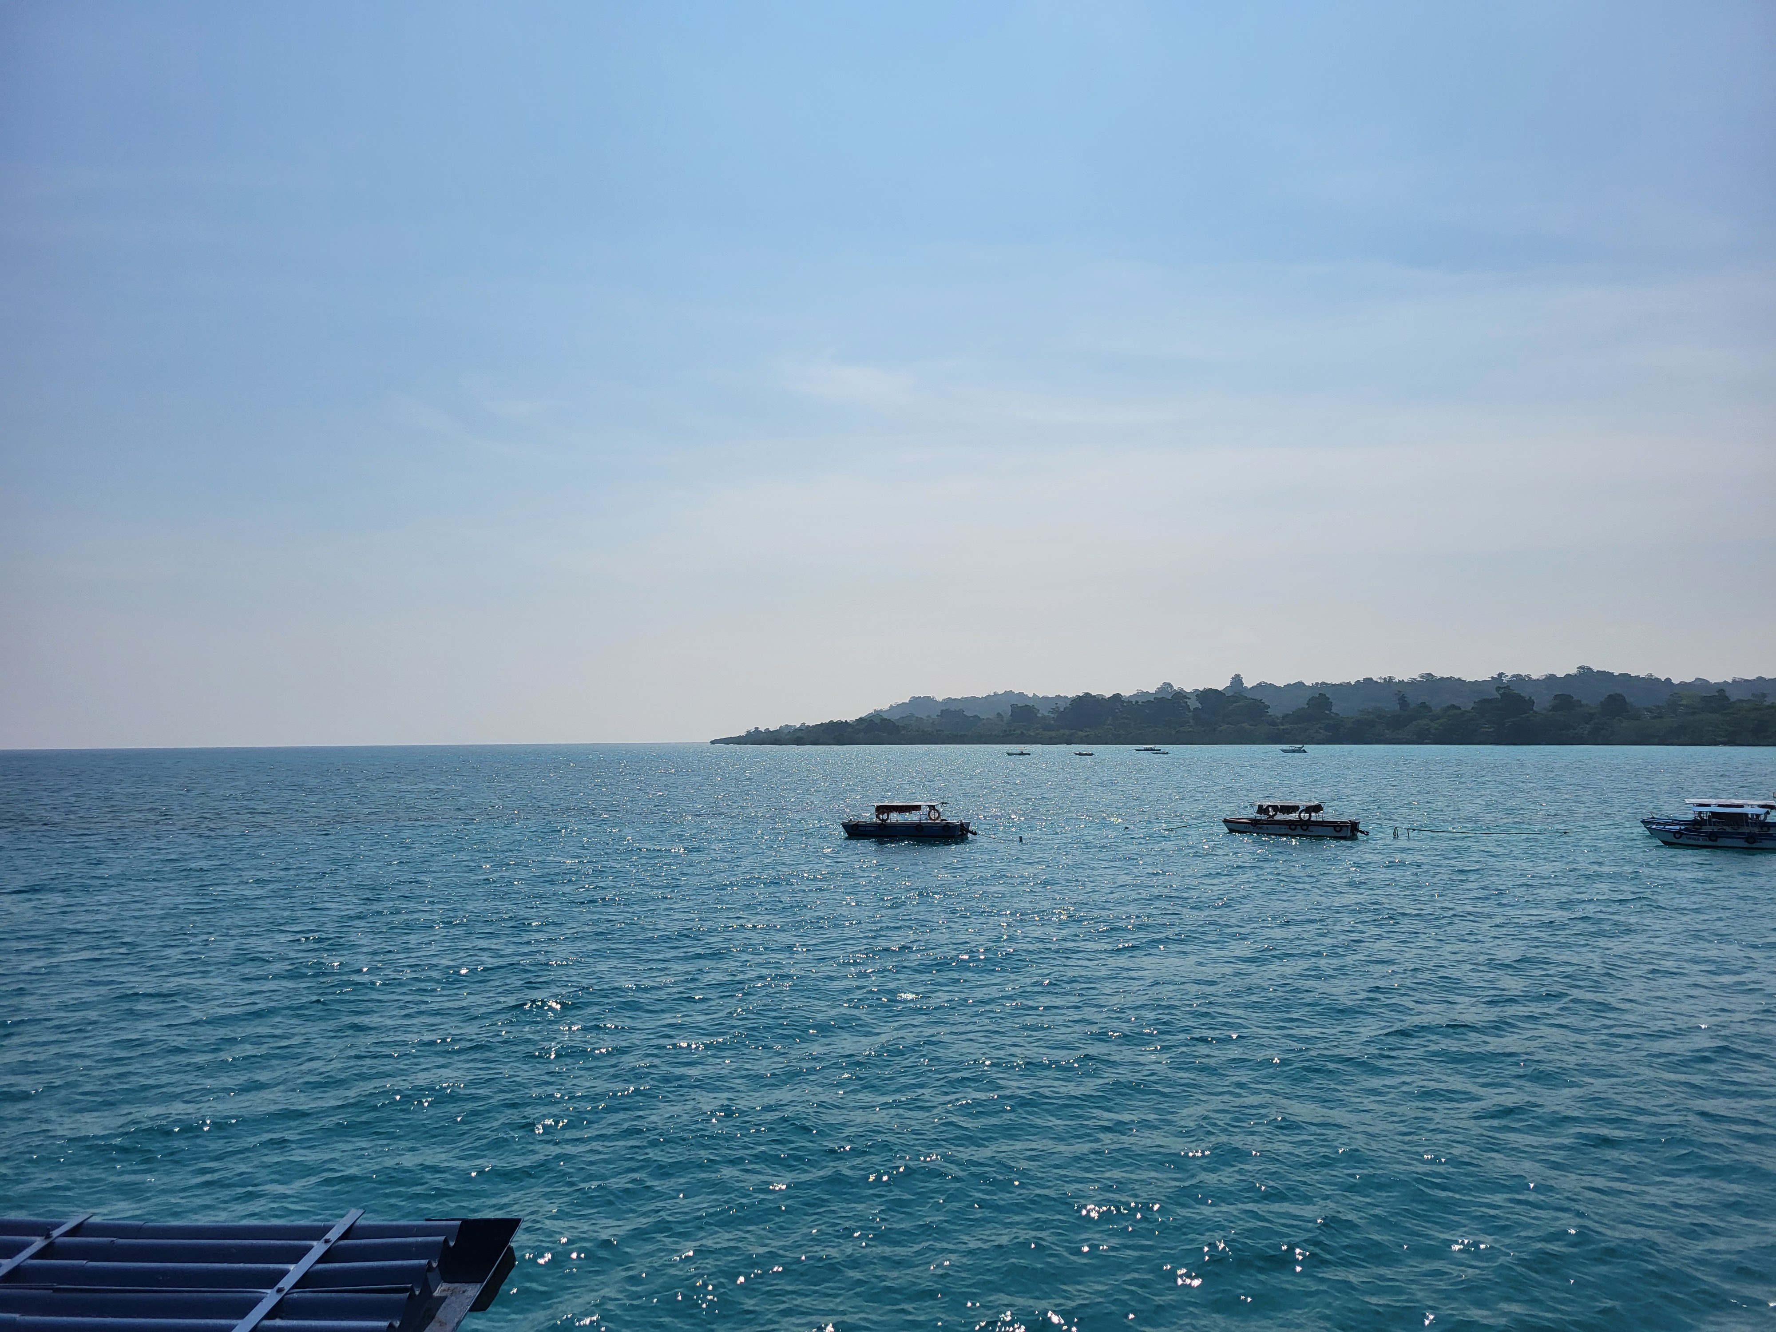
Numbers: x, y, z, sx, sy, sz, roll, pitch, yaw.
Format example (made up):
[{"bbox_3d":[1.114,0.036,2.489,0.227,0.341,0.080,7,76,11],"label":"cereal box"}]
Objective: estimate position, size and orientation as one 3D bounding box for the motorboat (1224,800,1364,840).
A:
[{"bbox_3d":[27.215,10.320,89.300,9.000,2.400,2.400,-2,-4,27],"label":"motorboat"}]

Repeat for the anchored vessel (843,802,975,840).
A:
[{"bbox_3d":[1.498,10.143,87.300,8.600,2.400,2.400,-1,-3,11],"label":"anchored vessel"}]

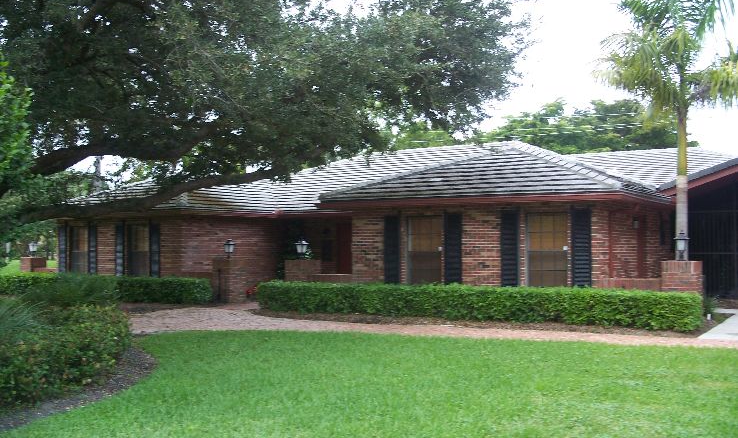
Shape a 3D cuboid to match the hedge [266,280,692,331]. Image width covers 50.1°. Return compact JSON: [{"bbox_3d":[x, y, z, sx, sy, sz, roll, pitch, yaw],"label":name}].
[{"bbox_3d":[1.722,1.712,16.304,9.456,0.630,1.000,-1,-2,31],"label":"hedge"}]

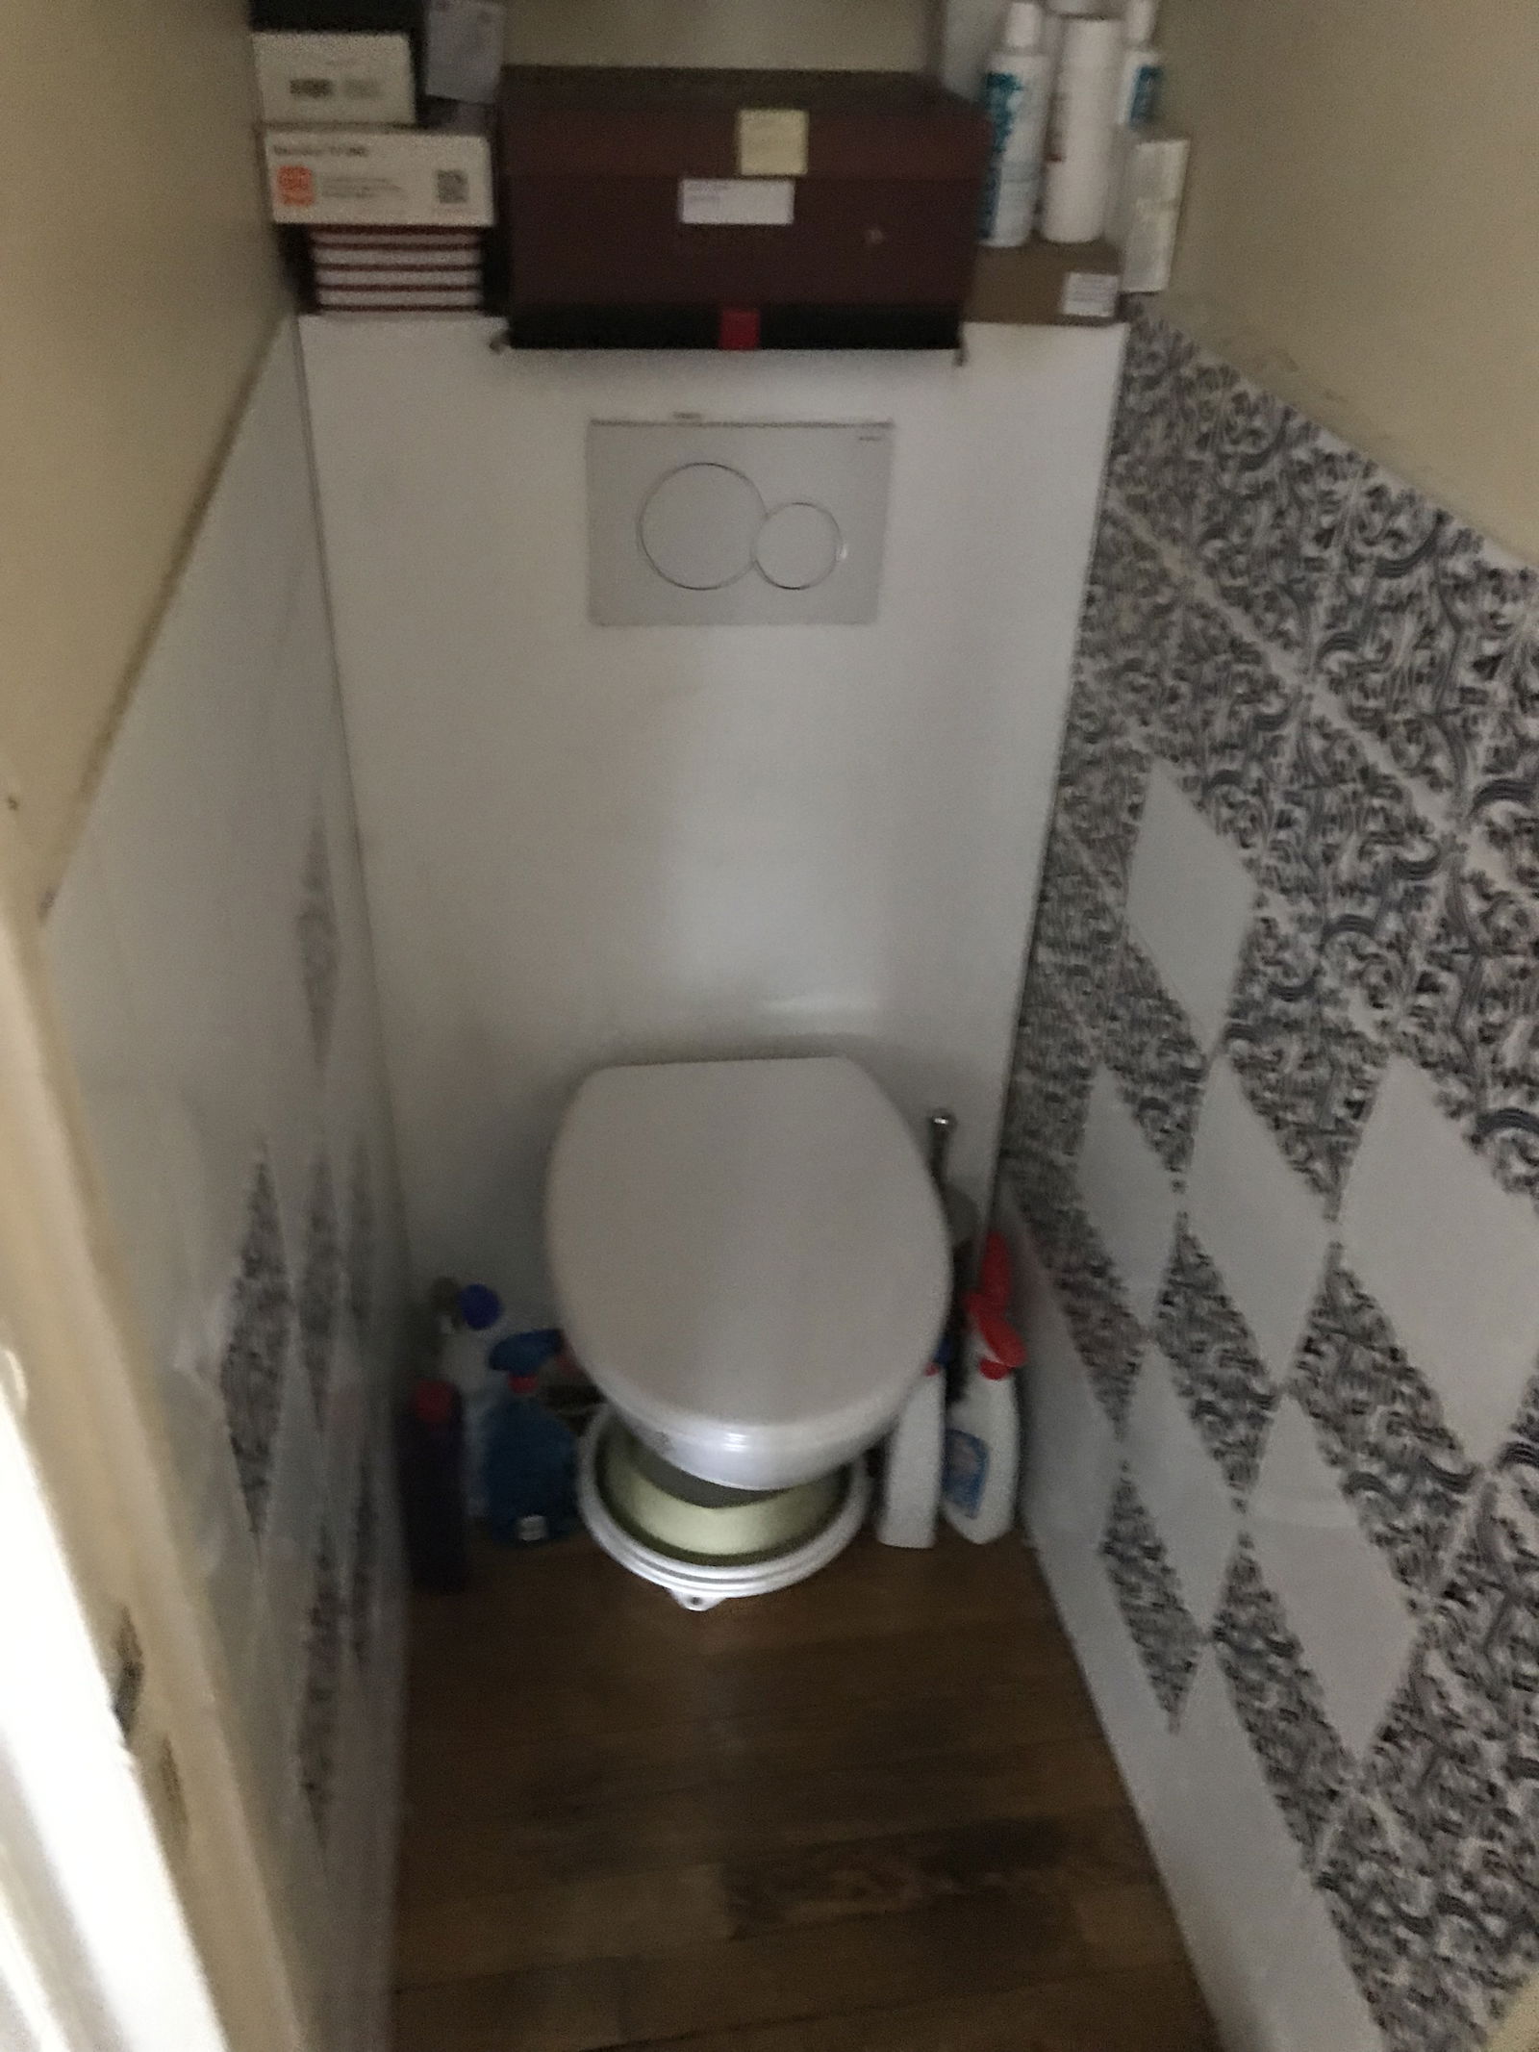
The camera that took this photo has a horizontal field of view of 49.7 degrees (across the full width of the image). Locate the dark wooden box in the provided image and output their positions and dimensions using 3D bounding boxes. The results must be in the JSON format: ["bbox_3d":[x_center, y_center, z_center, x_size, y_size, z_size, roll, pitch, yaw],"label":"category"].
[{"bbox_3d":[-0.033,-0.627,1.263,0.337,0.157,0.240,-3,36,-9],"label":"dark wooden box"}]

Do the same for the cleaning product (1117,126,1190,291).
[{"bbox_3d":[0.320,-0.696,1.419,0.046,0.117,0.042,-3,35,-8],"label":"cleaning product"}]

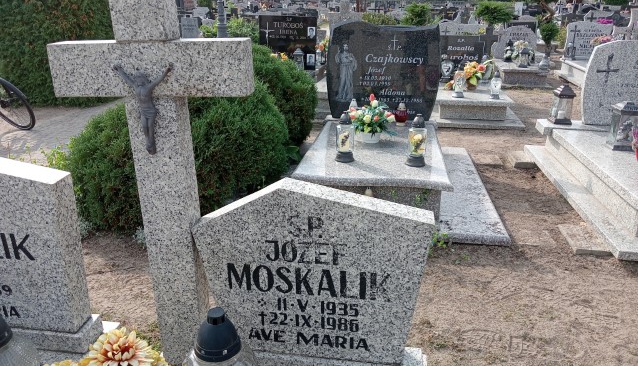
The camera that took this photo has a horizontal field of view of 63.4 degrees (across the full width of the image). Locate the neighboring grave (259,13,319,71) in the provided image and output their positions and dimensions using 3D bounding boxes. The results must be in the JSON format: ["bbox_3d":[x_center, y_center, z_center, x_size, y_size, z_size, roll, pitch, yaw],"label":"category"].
[{"bbox_3d":[-0.447,-2.102,7.743,0.879,0.792,0.100,3,19,8],"label":"neighboring grave"}]

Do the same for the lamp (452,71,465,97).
[{"bbox_3d":[1.772,-1.242,6.513,0.130,0.320,0.130,2,20,8],"label":"lamp"}]

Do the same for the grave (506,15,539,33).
[{"bbox_3d":[6.034,-4.627,15.364,0.905,0.651,0.150,3,20,9],"label":"grave"}]

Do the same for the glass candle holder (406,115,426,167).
[{"bbox_3d":[0.653,-0.288,3.449,0.125,0.335,0.125,3,19,8],"label":"glass candle holder"}]

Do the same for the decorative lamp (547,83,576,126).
[{"bbox_3d":[2.276,-0.733,4.811,0.170,0.345,0.170,3,19,8],"label":"decorative lamp"}]

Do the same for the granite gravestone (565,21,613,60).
[{"bbox_3d":[5.235,-2.770,10.059,0.886,0.721,0.120,3,20,9],"label":"granite gravestone"}]

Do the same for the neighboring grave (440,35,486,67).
[{"bbox_3d":[2.039,-1.786,7.366,0.633,0.618,0.100,3,20,9],"label":"neighboring grave"}]

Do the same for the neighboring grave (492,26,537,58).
[{"bbox_3d":[3.865,-2.775,10.240,0.858,0.628,0.130,3,19,8],"label":"neighboring grave"}]

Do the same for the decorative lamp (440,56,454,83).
[{"bbox_3d":[1.929,-1.706,7.762,0.190,0.380,0.140,3,19,8],"label":"decorative lamp"}]

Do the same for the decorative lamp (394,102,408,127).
[{"bbox_3d":[0.746,-0.616,4.637,0.115,0.210,0.115,3,19,8],"label":"decorative lamp"}]

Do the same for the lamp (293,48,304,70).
[{"bbox_3d":[-0.318,-1.908,8.020,0.185,0.360,0.185,2,20,8],"label":"lamp"}]

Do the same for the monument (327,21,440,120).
[{"bbox_3d":[0.559,-0.974,4.506,0.964,0.842,0.100,3,20,9],"label":"monument"}]

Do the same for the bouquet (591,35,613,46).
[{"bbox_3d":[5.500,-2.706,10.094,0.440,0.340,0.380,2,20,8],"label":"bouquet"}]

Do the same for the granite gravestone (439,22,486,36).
[{"bbox_3d":[2.951,-2.955,10.639,0.945,0.714,0.120,3,20,9],"label":"granite gravestone"}]

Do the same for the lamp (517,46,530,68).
[{"bbox_3d":[3.903,-2.374,9.780,0.200,0.350,0.200,2,20,8],"label":"lamp"}]

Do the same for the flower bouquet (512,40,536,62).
[{"bbox_3d":[3.894,-2.470,9.767,0.419,0.414,0.350,3,20,9],"label":"flower bouquet"}]

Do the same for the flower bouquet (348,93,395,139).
[{"bbox_3d":[0.414,-0.507,3.990,0.370,0.370,0.320,2,20,8],"label":"flower bouquet"}]

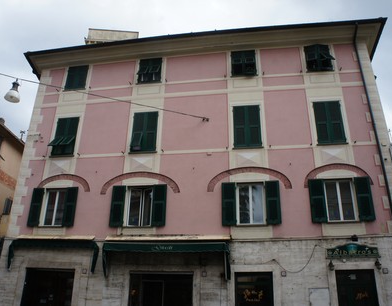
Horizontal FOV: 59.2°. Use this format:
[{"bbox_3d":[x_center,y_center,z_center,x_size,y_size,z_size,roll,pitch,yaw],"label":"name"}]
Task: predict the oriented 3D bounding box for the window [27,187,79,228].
[{"bbox_3d":[-5.581,2.122,13.471,1.882,1.556,0.200,-3,-22,8],"label":"window"}]

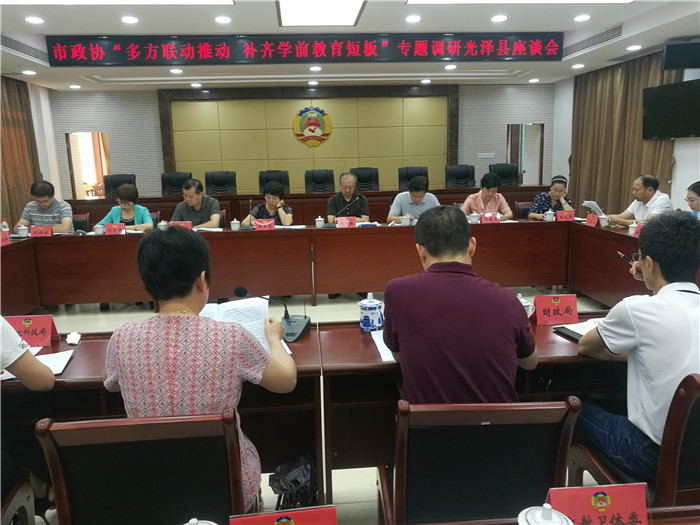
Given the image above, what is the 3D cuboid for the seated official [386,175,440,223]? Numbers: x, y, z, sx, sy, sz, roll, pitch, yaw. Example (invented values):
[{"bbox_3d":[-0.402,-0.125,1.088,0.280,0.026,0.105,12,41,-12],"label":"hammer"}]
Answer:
[{"bbox_3d":[0.647,-0.261,5.527,0.530,1.200,0.740,-2,10,-4],"label":"seated official"}]

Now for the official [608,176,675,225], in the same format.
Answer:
[{"bbox_3d":[2.651,-0.201,5.009,0.750,1.200,0.500,-3,11,-10],"label":"official"}]

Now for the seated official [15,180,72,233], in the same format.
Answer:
[{"bbox_3d":[-2.933,-0.152,5.273,0.540,1.250,0.740,-3,11,-7],"label":"seated official"}]

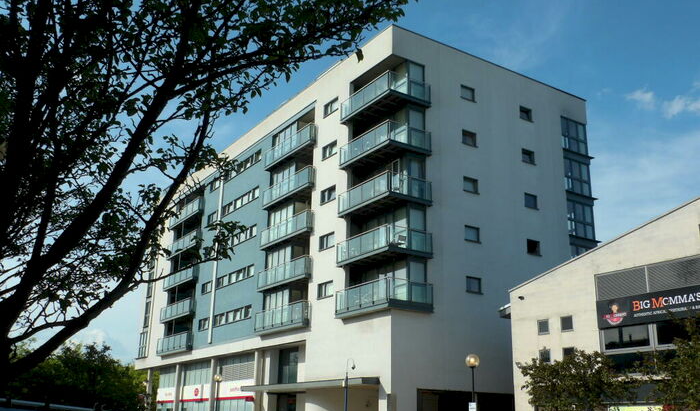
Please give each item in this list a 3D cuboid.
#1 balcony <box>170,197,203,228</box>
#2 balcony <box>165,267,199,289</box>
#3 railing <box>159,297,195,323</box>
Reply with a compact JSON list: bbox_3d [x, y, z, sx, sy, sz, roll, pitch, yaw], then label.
[{"bbox_3d":[-14.908,0.791,62.505,0.464,1.349,7.482,12,-20,-31],"label":"balcony"},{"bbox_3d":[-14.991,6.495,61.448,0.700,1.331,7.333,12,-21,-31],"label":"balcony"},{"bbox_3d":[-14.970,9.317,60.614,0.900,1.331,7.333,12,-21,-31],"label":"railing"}]

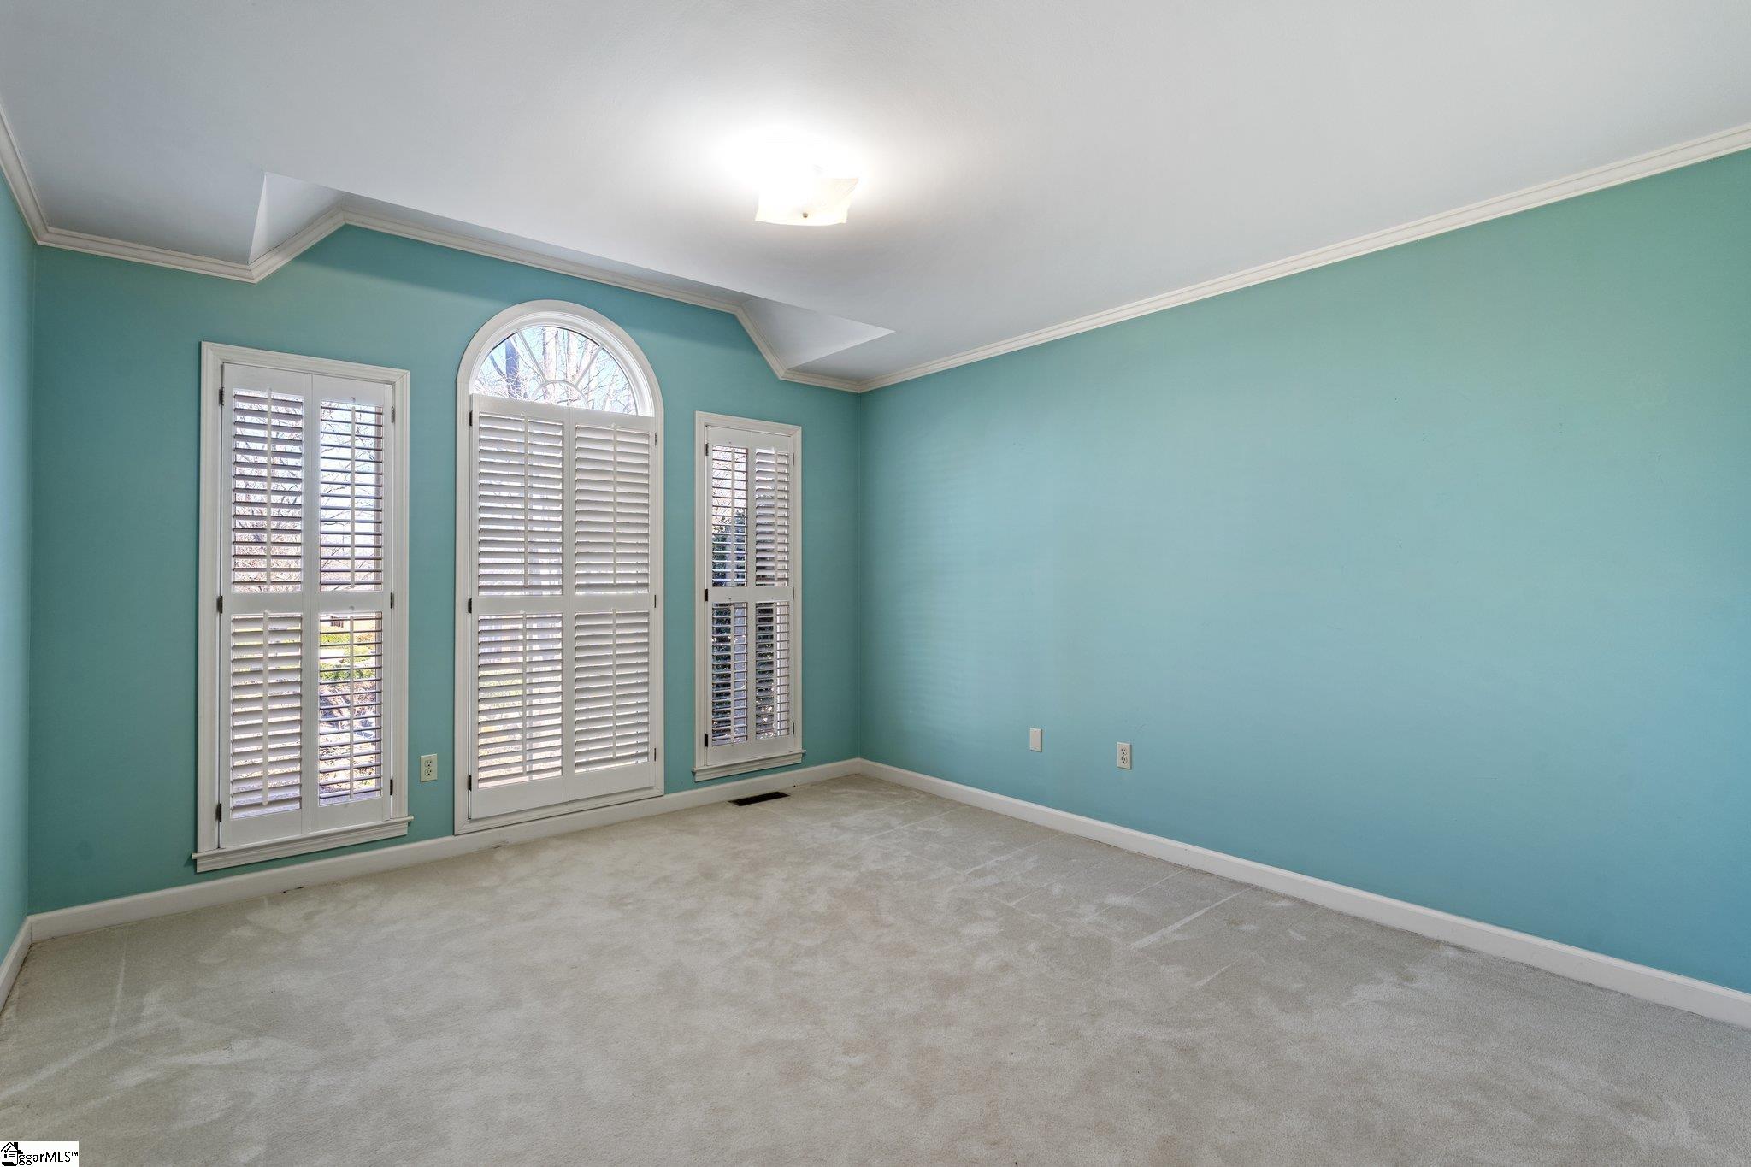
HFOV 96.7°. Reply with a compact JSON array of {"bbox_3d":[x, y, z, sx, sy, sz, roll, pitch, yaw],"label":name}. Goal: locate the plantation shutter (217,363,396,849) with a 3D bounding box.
[{"bbox_3d":[-2.228,0.082,3.077,0.548,1.820,0.045,0,0,-41],"label":"plantation shutter"}]

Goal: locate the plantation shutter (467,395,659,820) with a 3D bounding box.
[{"bbox_3d":[-1.472,0.104,3.742,0.870,1.901,0.045,0,0,-41],"label":"plantation shutter"}]

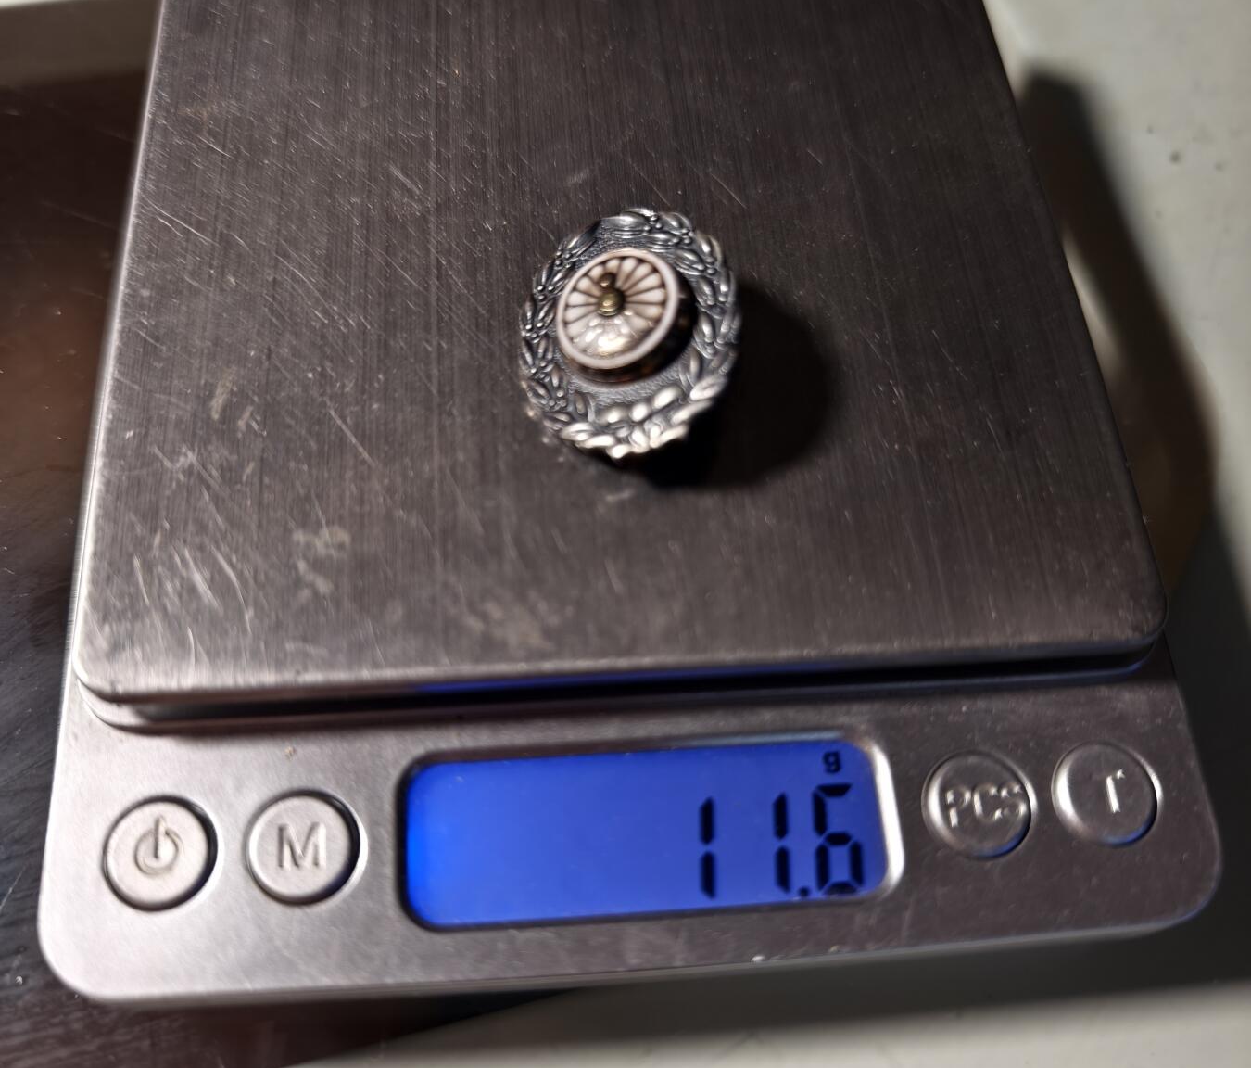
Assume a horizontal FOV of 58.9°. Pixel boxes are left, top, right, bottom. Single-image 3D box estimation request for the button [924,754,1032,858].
[{"bbox_3d":[0.033,0.026,0.104,0.009,0.003,0.009,-2,65,-5],"label":"button"}]

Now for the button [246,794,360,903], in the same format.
[{"bbox_3d":[-0.029,0.028,0.099,0.009,0.003,0.009,-2,65,-5],"label":"button"}]

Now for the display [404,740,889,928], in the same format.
[{"bbox_3d":[0.002,0.027,0.102,0.044,0.003,0.015,-2,65,-5],"label":"display"}]

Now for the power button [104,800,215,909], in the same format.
[{"bbox_3d":[-0.041,0.029,0.098,0.009,0.003,0.009,-2,65,-5],"label":"power button"}]

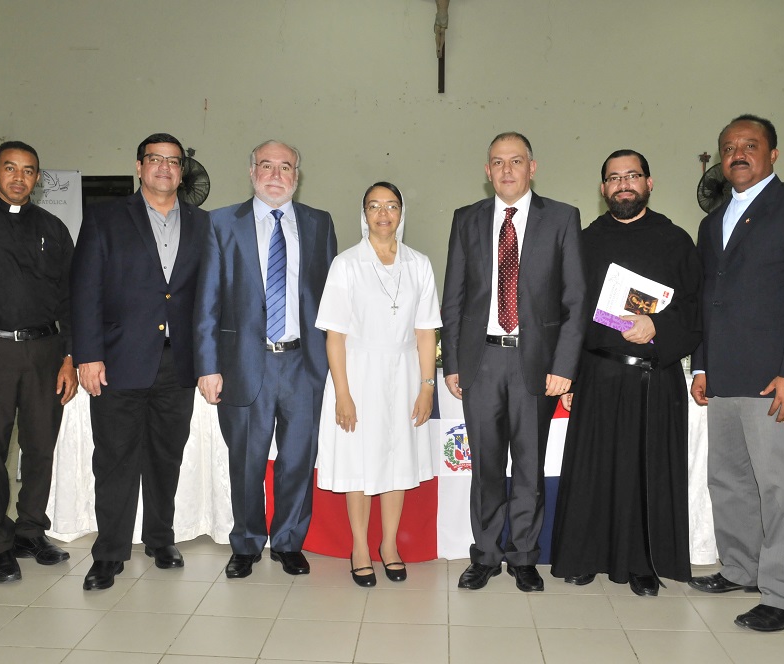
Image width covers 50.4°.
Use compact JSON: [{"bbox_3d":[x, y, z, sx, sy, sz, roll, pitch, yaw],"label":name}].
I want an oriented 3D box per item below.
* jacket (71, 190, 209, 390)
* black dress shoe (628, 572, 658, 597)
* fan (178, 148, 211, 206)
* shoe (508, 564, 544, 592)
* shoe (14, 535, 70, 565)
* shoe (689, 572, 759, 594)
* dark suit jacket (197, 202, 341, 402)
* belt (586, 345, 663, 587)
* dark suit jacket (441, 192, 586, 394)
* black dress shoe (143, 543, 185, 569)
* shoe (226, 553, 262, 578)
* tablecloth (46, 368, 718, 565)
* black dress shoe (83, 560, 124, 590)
[{"bbox_3d":[-0.998,-0.171,3.329,0.550,0.800,0.310,-2,6,-25],"label":"jacket"},{"bbox_3d":[0.964,0.942,3.280,0.105,0.100,0.285,1,5,-3],"label":"black dress shoe"},{"bbox_3d":[-2.447,-1.760,9.765,0.670,0.710,0.380,1,5,4],"label":"fan"},{"bbox_3d":[0.530,0.935,3.288,0.102,0.100,0.278,-1,5,-17],"label":"shoe"},{"bbox_3d":[-1.472,0.890,3.473,0.300,0.105,0.107,3,6,23],"label":"shoe"},{"bbox_3d":[1.304,0.950,3.239,0.290,0.100,0.105,1,5,-1],"label":"shoe"},{"bbox_3d":[-0.503,-0.130,3.312,0.580,0.820,0.330,0,5,-12],"label":"dark suit jacket"},{"bbox_3d":[0.928,0.502,3.252,0.400,0.920,0.280,2,5,17],"label":"belt"},{"bbox_3d":[0.477,-0.158,3.268,0.550,0.790,0.300,2,5,12],"label":"dark suit jacket"},{"bbox_3d":[-0.957,0.896,3.490,0.105,0.105,0.292,-3,6,-33],"label":"black dress shoe"},{"bbox_3d":[-0.604,0.907,3.410,0.105,0.105,0.292,1,5,7],"label":"shoe"},{"bbox_3d":[-0.058,0.545,3.784,2.820,0.740,0.600,1,5,3],"label":"tablecloth"},{"bbox_3d":[-1.125,0.913,3.274,0.105,0.105,0.292,1,5,5],"label":"black dress shoe"}]

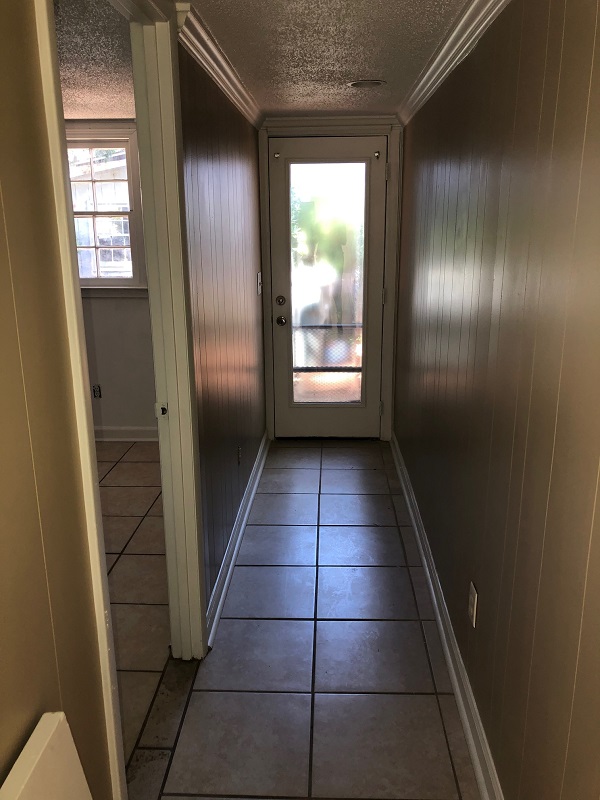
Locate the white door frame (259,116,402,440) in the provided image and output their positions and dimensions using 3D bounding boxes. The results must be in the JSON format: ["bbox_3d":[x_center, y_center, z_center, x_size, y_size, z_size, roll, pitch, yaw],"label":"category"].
[{"bbox_3d":[0.203,-0.750,4.399,0.910,2.135,0.120,0,15,3],"label":"white door frame"}]

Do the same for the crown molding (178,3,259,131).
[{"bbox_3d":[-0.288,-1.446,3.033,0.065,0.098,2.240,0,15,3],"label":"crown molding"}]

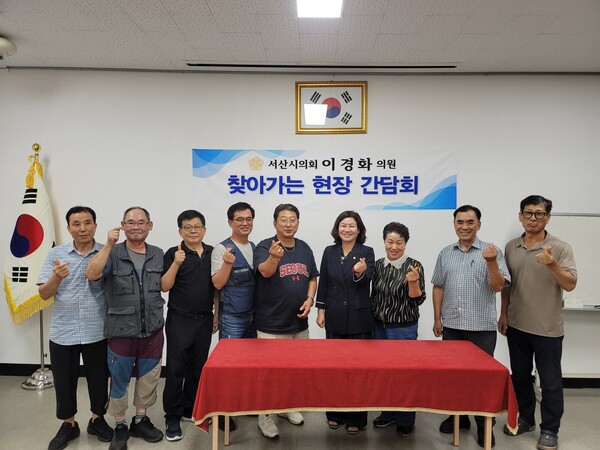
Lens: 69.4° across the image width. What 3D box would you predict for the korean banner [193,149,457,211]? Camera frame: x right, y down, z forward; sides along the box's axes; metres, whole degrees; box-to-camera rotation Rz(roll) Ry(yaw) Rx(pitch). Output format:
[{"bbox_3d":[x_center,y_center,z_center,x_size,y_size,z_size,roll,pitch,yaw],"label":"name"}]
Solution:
[{"bbox_3d":[0.235,-0.431,4.151,2.520,0.585,0.030,1,1,1],"label":"korean banner"}]

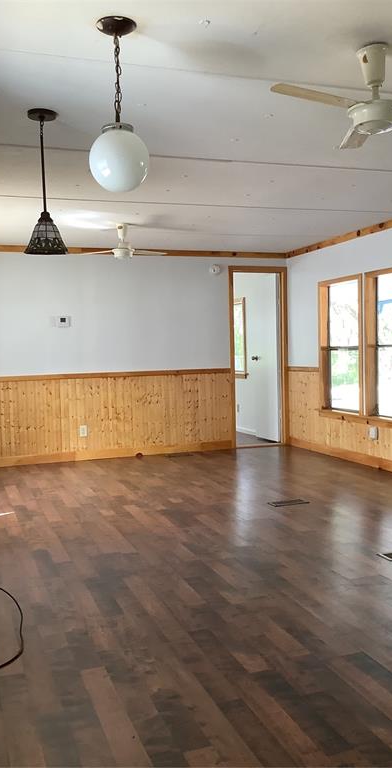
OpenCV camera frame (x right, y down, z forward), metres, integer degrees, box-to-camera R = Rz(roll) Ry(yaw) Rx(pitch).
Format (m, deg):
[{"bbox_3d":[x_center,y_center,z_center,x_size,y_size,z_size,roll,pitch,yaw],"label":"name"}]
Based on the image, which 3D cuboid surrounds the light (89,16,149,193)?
[{"bbox_3d":[-0.261,-0.934,2.343,0.200,0.550,0.200,-3,3,-19],"label":"light"}]

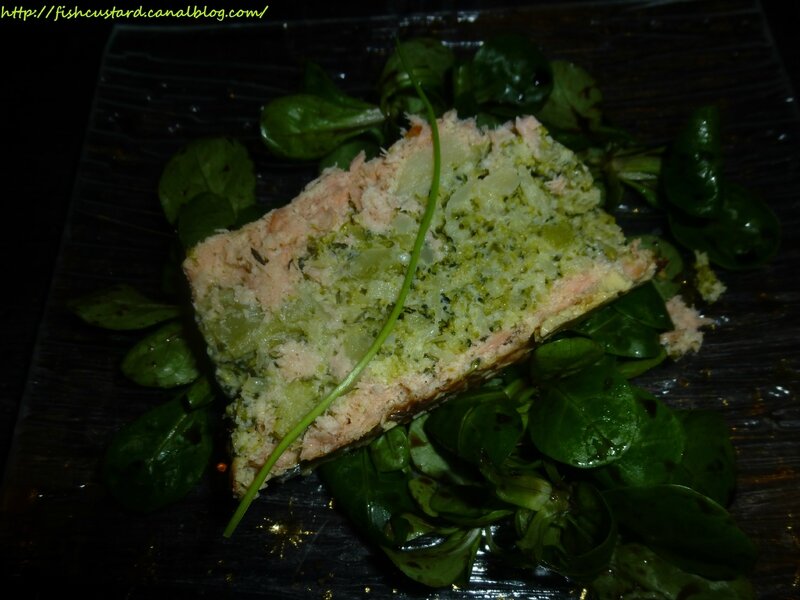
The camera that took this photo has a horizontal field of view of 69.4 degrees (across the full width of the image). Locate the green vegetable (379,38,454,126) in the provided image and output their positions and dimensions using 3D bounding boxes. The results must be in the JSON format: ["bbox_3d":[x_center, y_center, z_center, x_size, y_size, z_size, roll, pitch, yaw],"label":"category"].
[{"bbox_3d":[0.007,-0.094,0.246,0.030,0.015,0.049,7,66,5],"label":"green vegetable"}]

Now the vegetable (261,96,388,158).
[{"bbox_3d":[-0.032,-0.073,0.240,0.051,0.014,0.034,-7,66,-1],"label":"vegetable"}]

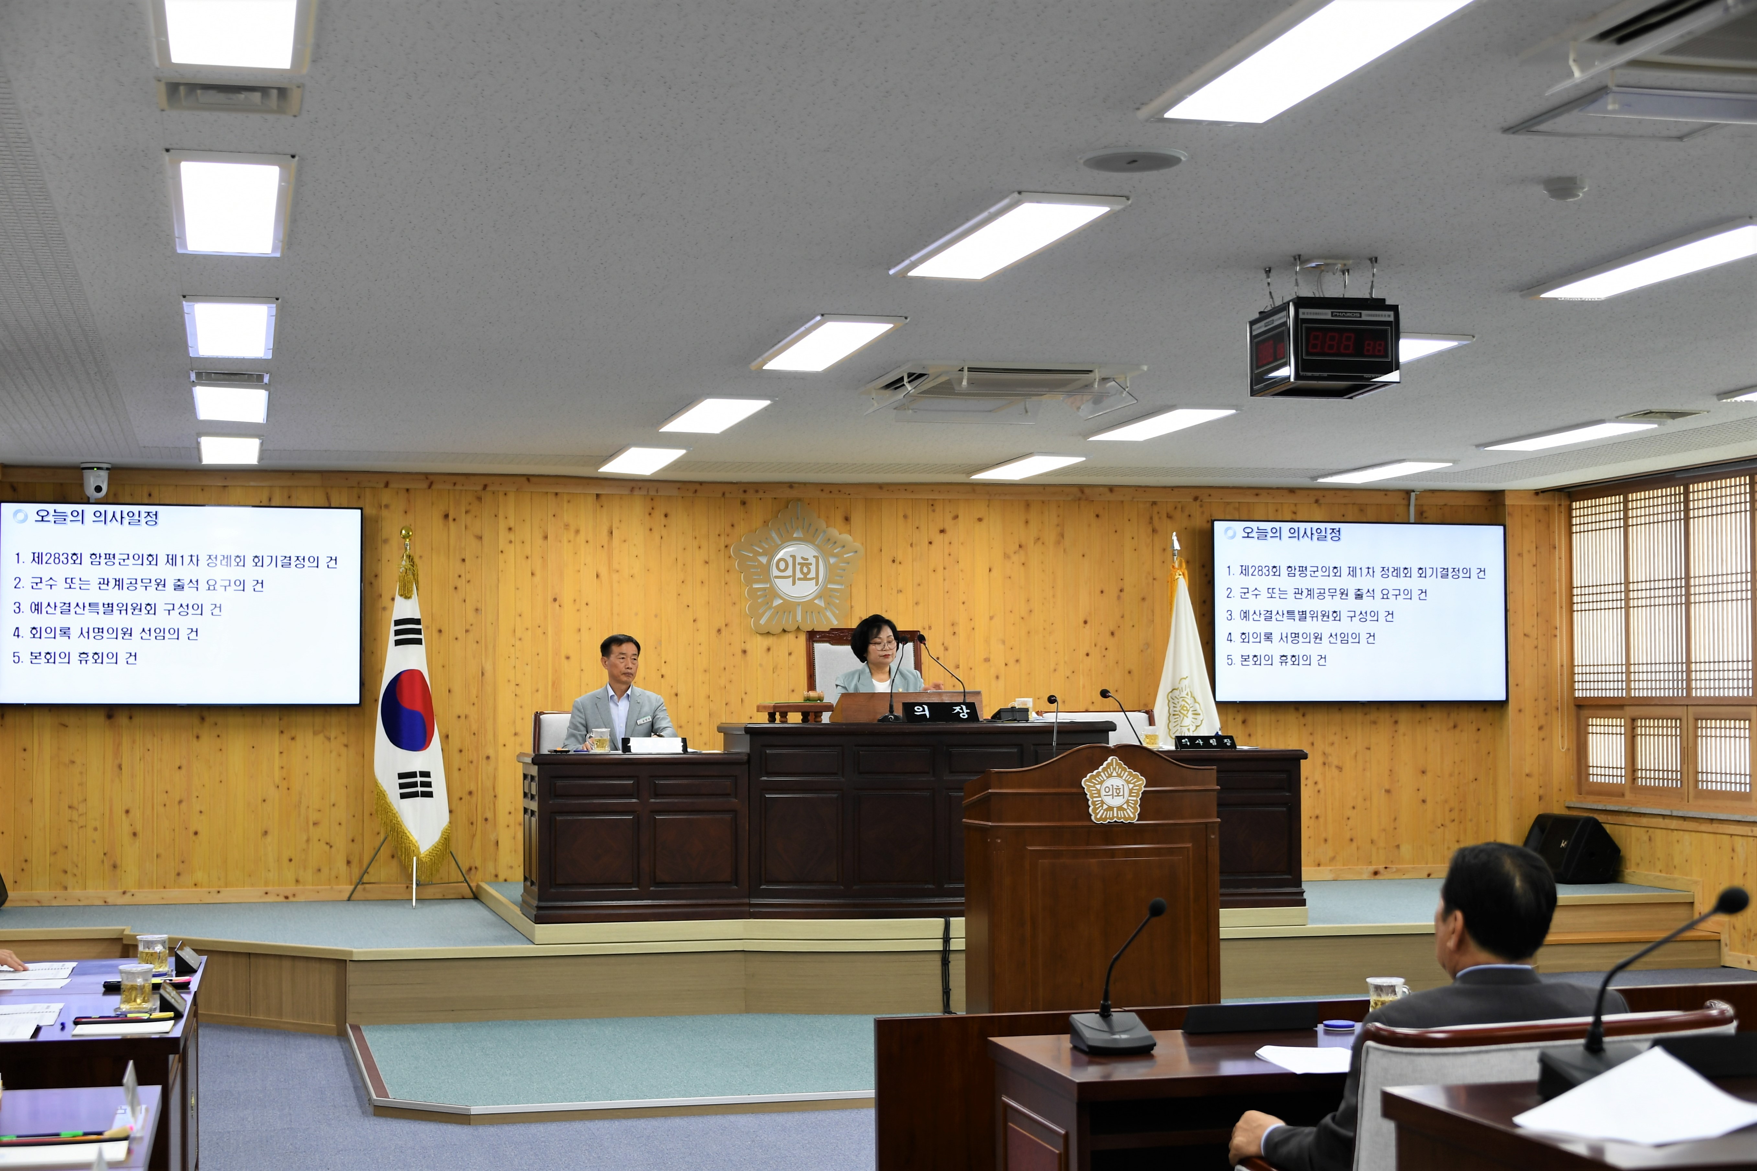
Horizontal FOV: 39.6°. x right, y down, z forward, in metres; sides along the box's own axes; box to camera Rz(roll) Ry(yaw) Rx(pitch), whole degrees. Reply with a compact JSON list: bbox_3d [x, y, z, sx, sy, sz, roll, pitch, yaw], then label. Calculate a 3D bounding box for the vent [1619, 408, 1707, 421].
[{"bbox_3d":[3.581,-0.779,11.154,0.310,0.045,0.310,1,-3,-15],"label":"vent"}]

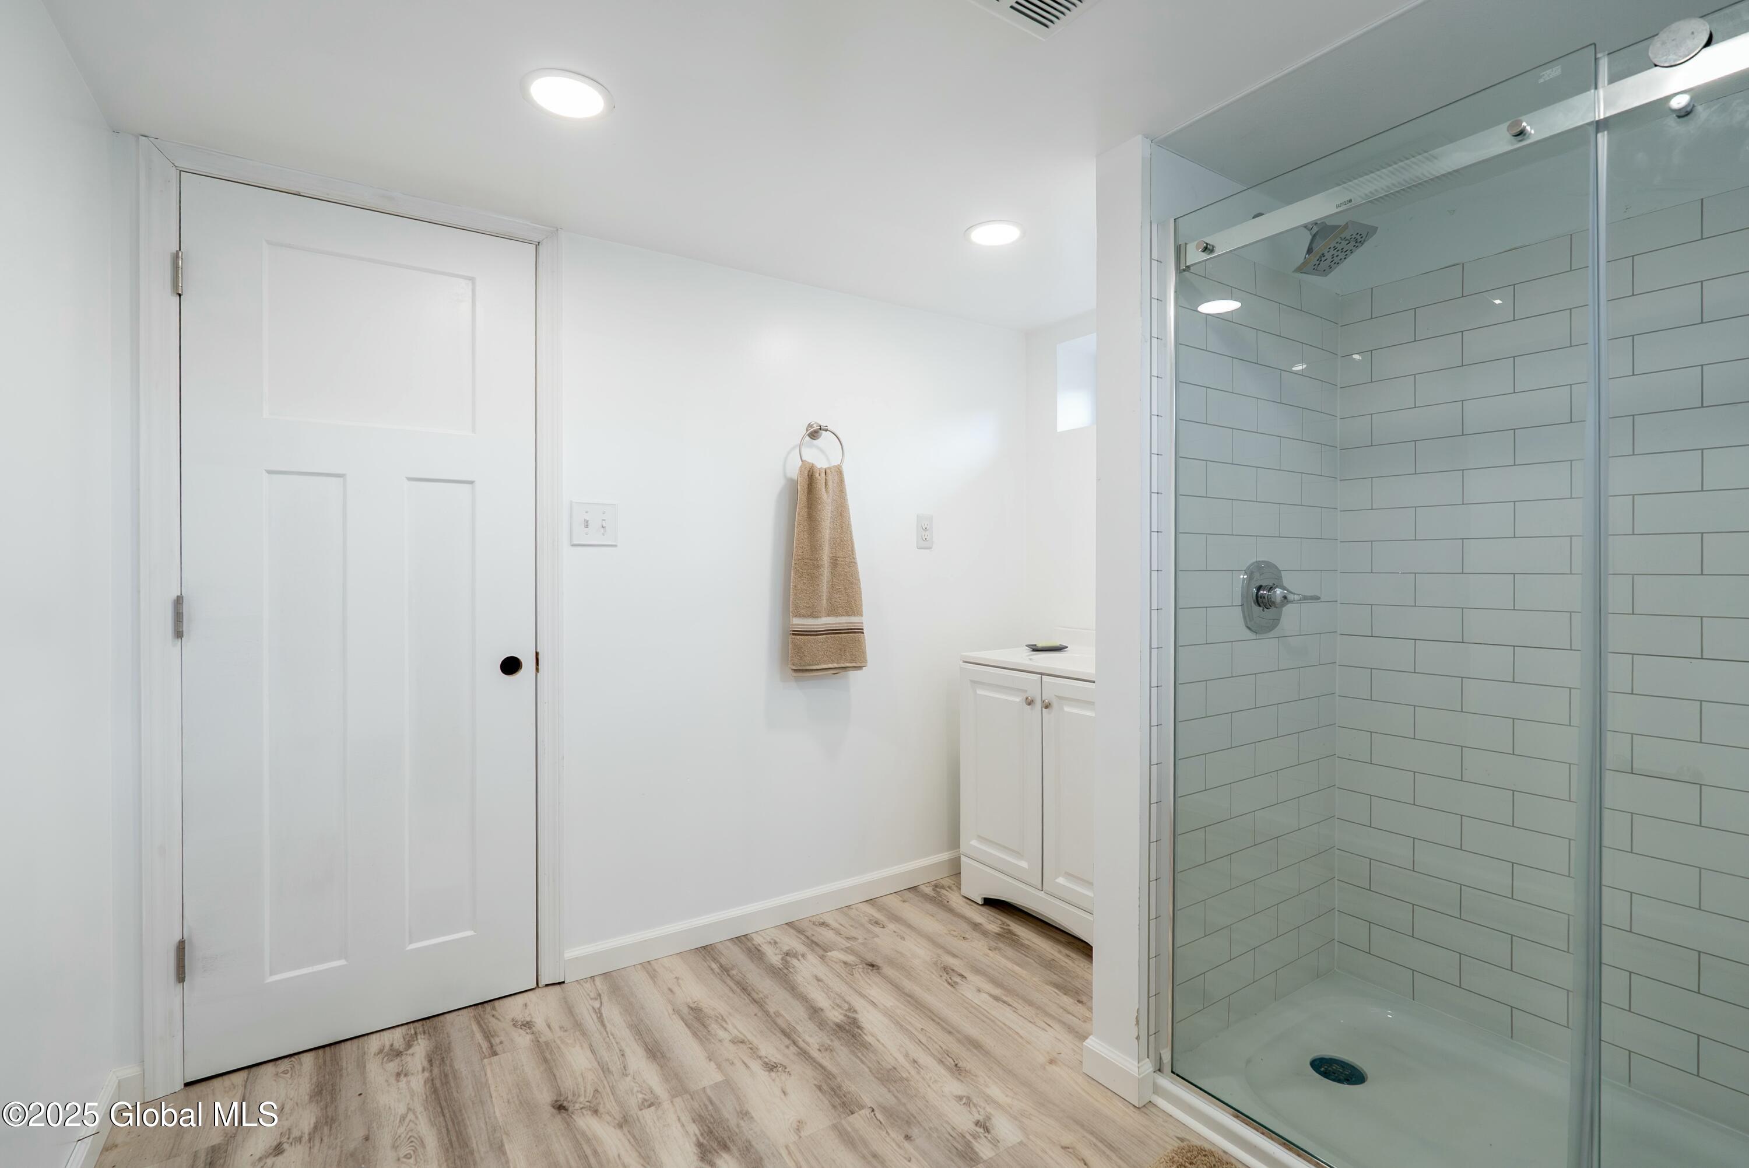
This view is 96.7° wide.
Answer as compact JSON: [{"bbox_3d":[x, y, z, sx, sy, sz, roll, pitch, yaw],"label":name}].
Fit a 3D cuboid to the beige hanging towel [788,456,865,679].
[{"bbox_3d":[-0.146,-0.055,2.510,0.268,0.672,0.070,0,1,-34],"label":"beige hanging towel"}]

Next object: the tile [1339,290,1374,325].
[{"bbox_3d":[1.262,-0.720,2.038,0.009,0.080,0.079,0,1,-34],"label":"tile"}]

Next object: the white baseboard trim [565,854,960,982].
[{"bbox_3d":[-0.186,1.038,2.553,1.573,0.084,0.014,0,1,-34],"label":"white baseboard trim"}]

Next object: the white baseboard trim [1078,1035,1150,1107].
[{"bbox_3d":[0.525,1.044,1.682,0.045,0.084,0.147,0,1,-34],"label":"white baseboard trim"}]

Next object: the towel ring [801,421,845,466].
[{"bbox_3d":[-0.177,-0.426,2.511,0.164,0.165,0.076,0,1,-34],"label":"towel ring"}]

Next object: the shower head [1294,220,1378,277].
[{"bbox_3d":[1.013,-0.770,1.739,0.135,0.080,0.135,-10,-25,-33],"label":"shower head"}]

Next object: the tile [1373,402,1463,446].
[{"bbox_3d":[1.342,-0.391,1.925,0.009,0.080,0.197,0,1,-34],"label":"tile"}]

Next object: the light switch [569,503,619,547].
[{"bbox_3d":[-0.773,-0.165,2.145,0.125,0.123,0.015,0,1,-34],"label":"light switch"}]

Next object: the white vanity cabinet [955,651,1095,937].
[{"bbox_3d":[0.705,0.662,2.503,0.480,0.833,0.765,0,1,-34],"label":"white vanity cabinet"}]

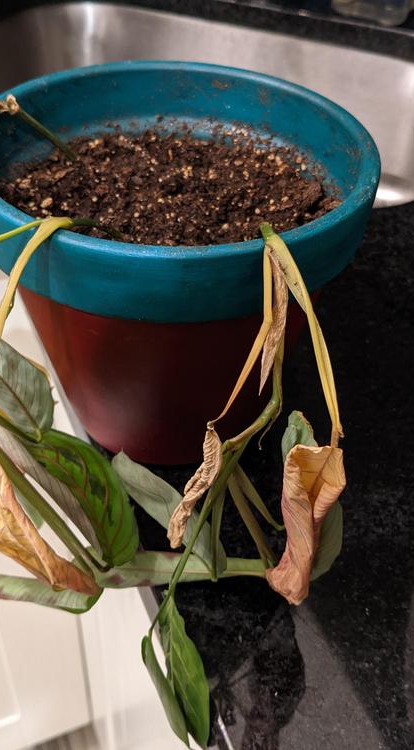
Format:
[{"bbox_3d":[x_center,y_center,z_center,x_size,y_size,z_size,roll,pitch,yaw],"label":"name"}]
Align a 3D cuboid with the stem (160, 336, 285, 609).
[{"bbox_3d":[0.003,0.040,0.281,0.044,0.129,0.020,-10,44,-15],"label":"stem"}]

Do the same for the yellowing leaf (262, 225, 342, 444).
[{"bbox_3d":[0.029,-0.015,0.259,0.022,0.047,0.066,-6,43,-11],"label":"yellowing leaf"}]

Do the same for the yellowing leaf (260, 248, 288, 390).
[{"bbox_3d":[0.025,-0.020,0.297,0.010,0.061,0.009,2,32,5],"label":"yellowing leaf"}]

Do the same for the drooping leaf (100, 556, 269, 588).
[{"bbox_3d":[-0.011,0.091,0.357,0.074,0.012,0.016,-1,43,-4],"label":"drooping leaf"}]

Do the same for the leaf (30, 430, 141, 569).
[{"bbox_3d":[-0.057,0.058,0.363,0.028,0.073,0.013,-29,17,-12],"label":"leaf"}]

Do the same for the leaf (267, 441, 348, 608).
[{"bbox_3d":[0.036,0.051,0.269,0.027,0.074,0.028,-17,46,-22],"label":"leaf"}]

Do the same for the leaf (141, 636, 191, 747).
[{"bbox_3d":[-0.016,0.128,0.314,0.014,0.046,0.039,-24,49,-28],"label":"leaf"}]

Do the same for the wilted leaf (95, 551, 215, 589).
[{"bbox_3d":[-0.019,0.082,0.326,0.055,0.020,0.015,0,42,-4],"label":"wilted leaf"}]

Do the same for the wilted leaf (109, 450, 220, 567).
[{"bbox_3d":[-0.020,0.065,0.377,0.021,0.012,0.076,-29,59,-31],"label":"wilted leaf"}]

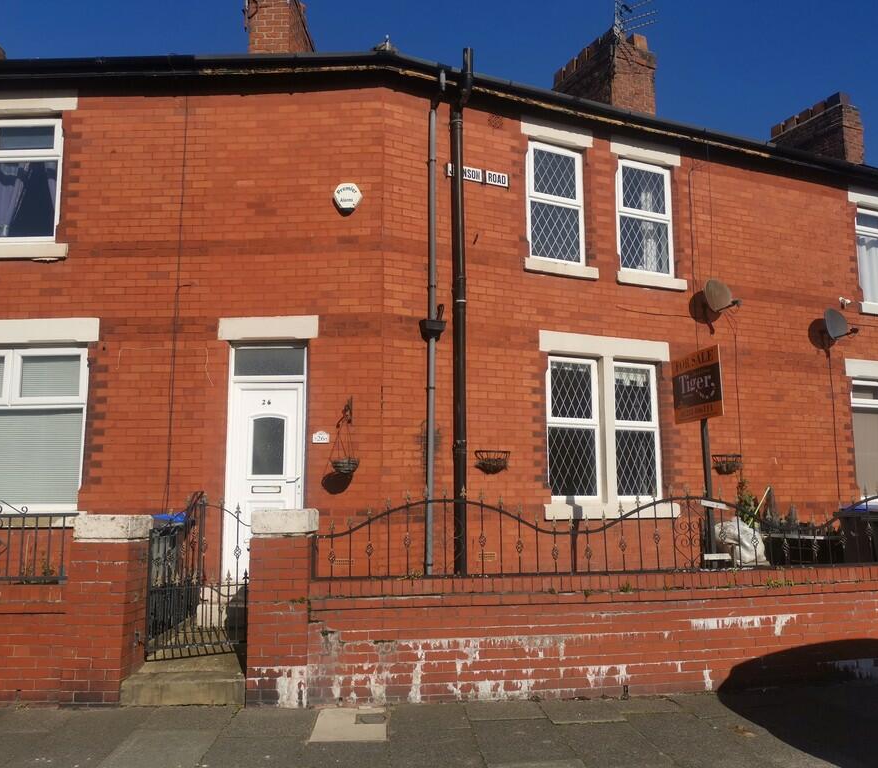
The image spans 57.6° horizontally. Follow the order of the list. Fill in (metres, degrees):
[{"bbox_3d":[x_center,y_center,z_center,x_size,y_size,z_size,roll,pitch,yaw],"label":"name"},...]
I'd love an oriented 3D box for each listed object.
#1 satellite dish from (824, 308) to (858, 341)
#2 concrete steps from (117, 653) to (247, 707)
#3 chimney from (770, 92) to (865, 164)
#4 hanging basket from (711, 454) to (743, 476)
[{"bbox_3d":[5.624,-0.836,11.215,0.430,0.430,0.400,4,-9,-27],"label":"satellite dish"},{"bbox_3d":[-1.996,2.443,6.527,0.980,0.230,0.520,-1,-8,2],"label":"concrete steps"},{"bbox_3d":[7.811,-4.843,16.602,0.570,1.540,1.860,3,-9,-24],"label":"chimney"},{"bbox_3d":[3.807,1.061,10.395,0.430,0.250,0.210,3,-9,-24],"label":"hanging basket"}]

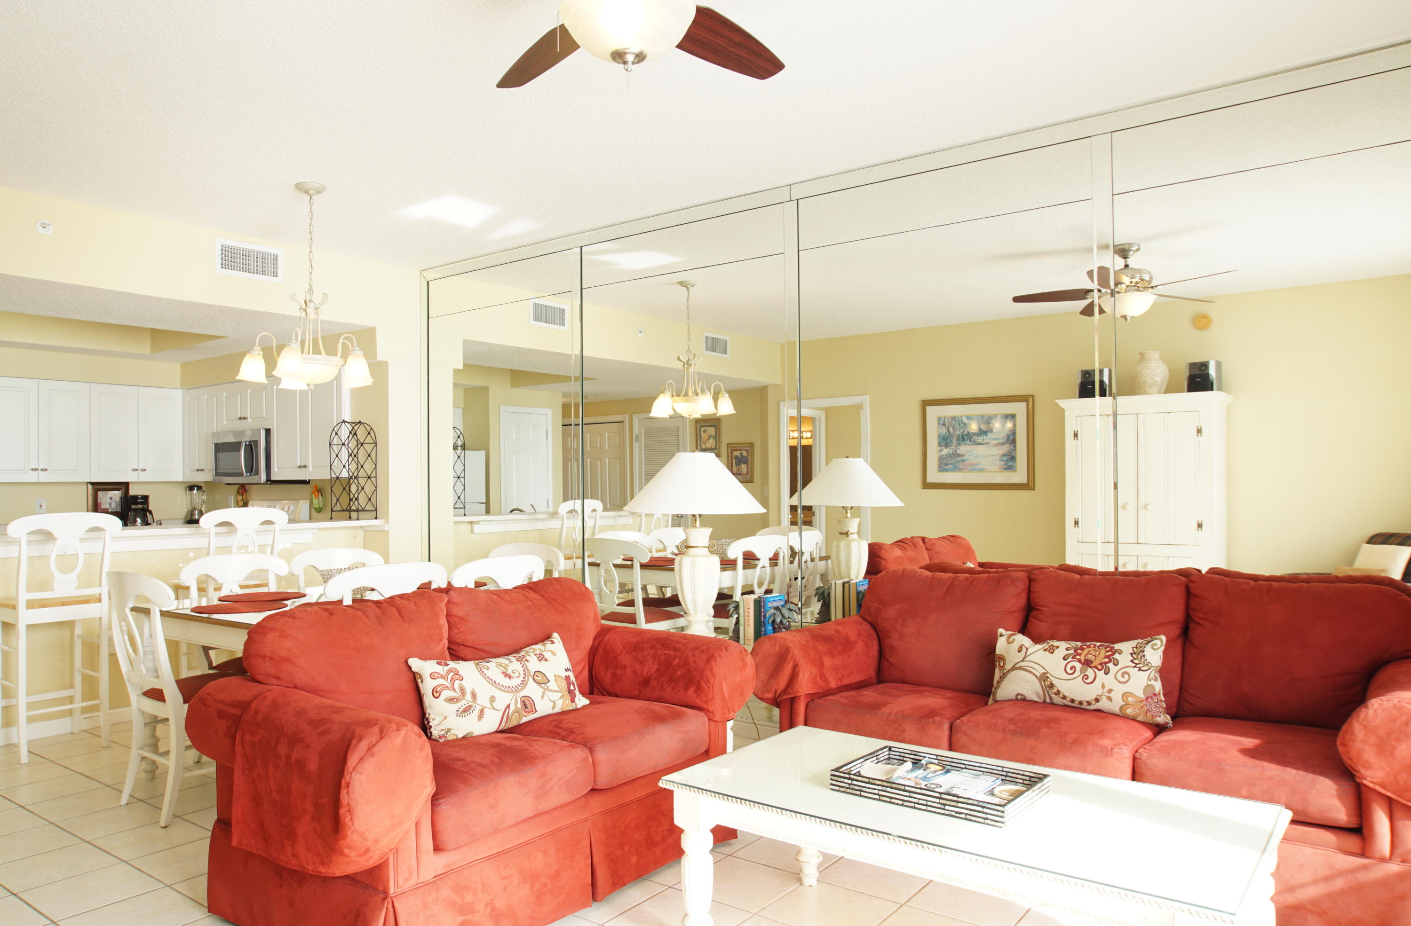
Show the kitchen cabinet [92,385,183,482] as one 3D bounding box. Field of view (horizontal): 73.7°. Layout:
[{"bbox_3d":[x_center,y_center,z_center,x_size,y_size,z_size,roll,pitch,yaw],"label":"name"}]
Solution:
[{"bbox_3d":[-4.687,-0.233,7.653,0.310,0.768,0.690,-1,-1,37],"label":"kitchen cabinet"}]

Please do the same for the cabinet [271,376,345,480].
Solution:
[{"bbox_3d":[-2.746,-0.269,6.808,0.926,0.767,0.325,-1,-1,37],"label":"cabinet"}]

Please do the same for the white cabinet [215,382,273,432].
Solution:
[{"bbox_3d":[-3.461,-0.437,7.363,0.768,0.387,0.310,-1,-1,37],"label":"white cabinet"}]

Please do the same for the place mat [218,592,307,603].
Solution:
[{"bbox_3d":[-2.107,0.642,4.485,0.382,0.009,0.382,-1,-1,0],"label":"place mat"}]

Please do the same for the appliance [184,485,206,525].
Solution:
[{"bbox_3d":[-4.261,0.383,7.852,0.180,0.375,0.170,1,-2,-42],"label":"appliance"}]

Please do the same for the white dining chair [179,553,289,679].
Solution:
[{"bbox_3d":[-2.115,0.928,4.476,0.552,0.967,0.534,-1,-1,37],"label":"white dining chair"}]

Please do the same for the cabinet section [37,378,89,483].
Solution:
[{"bbox_3d":[-4.974,-0.232,7.214,0.319,0.759,0.344,-1,-1,37],"label":"cabinet section"}]

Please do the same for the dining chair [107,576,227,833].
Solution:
[{"bbox_3d":[-2.058,0.906,3.865,0.550,0.947,0.540,-1,-1,37],"label":"dining chair"}]

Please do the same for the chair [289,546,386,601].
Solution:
[{"bbox_3d":[-1.768,0.925,4.883,0.550,0.945,0.560,-1,-1,37],"label":"chair"}]

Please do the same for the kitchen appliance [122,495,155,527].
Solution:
[{"bbox_3d":[-4.476,0.417,7.385,0.234,0.323,0.172,-1,-1,37],"label":"kitchen appliance"}]

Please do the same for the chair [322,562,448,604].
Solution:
[{"bbox_3d":[-1.475,0.911,4.014,0.546,0.970,0.549,-1,-1,37],"label":"chair"}]

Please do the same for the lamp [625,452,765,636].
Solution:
[{"bbox_3d":[-0.037,0.361,4.161,0.630,0.831,0.630,-1,-1,0],"label":"lamp"}]

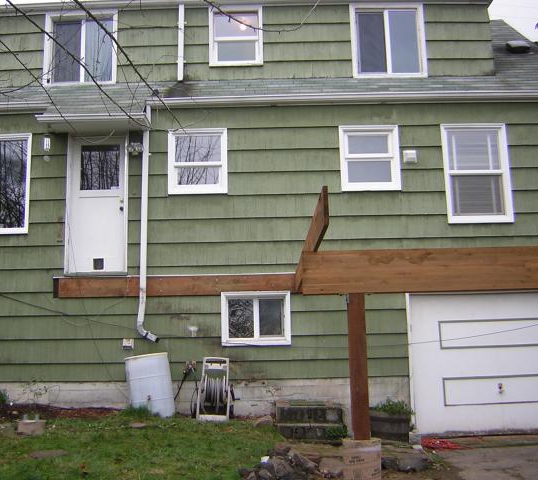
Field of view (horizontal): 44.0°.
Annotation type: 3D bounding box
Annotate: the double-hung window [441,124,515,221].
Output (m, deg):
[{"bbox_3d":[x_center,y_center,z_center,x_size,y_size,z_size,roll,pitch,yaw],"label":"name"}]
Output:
[{"bbox_3d":[3.148,-1.002,10.102,0.979,1.537,0.100,-1,-9,0],"label":"double-hung window"}]

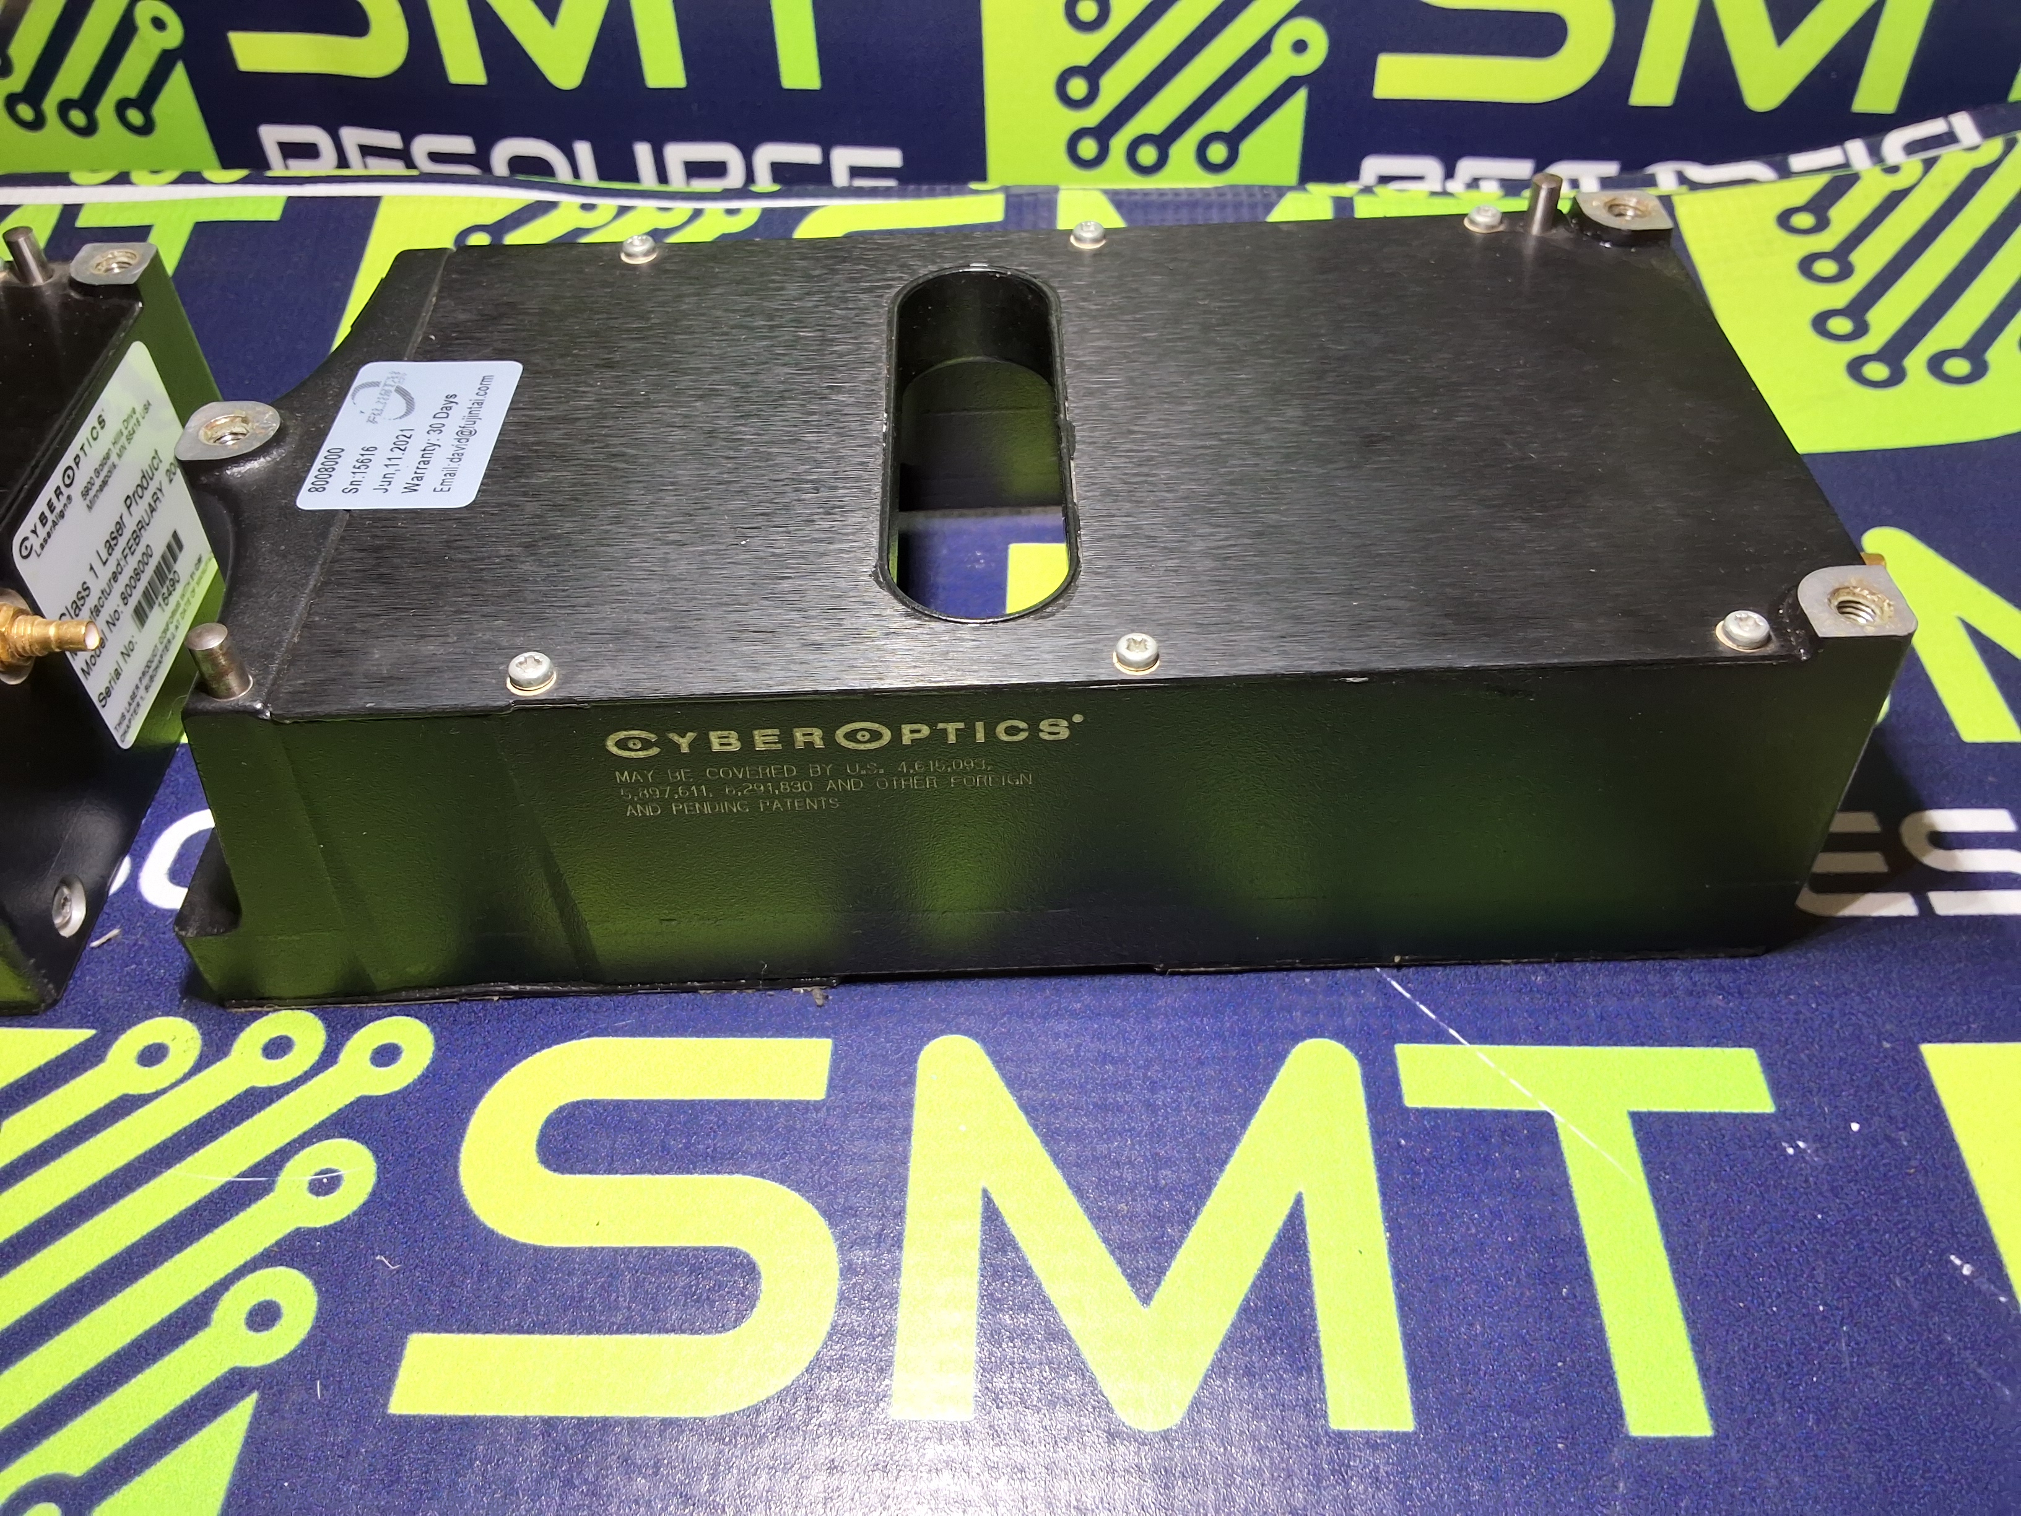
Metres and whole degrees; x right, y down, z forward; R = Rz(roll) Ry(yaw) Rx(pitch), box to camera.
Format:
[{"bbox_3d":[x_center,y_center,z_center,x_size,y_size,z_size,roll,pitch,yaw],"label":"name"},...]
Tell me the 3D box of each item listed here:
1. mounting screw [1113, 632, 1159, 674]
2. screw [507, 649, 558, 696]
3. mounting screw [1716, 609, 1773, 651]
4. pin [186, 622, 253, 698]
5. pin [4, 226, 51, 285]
[{"bbox_3d":[0.013,-0.011,0.168,0.005,0.002,0.005,-2,46,0],"label":"mounting screw"},{"bbox_3d":[-0.050,-0.009,0.168,0.005,0.002,0.005,-2,46,0],"label":"screw"},{"bbox_3d":[0.076,-0.013,0.168,0.005,0.002,0.005,-2,46,0],"label":"mounting screw"},{"bbox_3d":[-0.081,-0.010,0.167,0.004,0.007,0.004,-2,46,0],"label":"pin"},{"bbox_3d":[-0.136,-0.069,0.226,0.004,0.007,0.004,-2,46,0],"label":"pin"}]

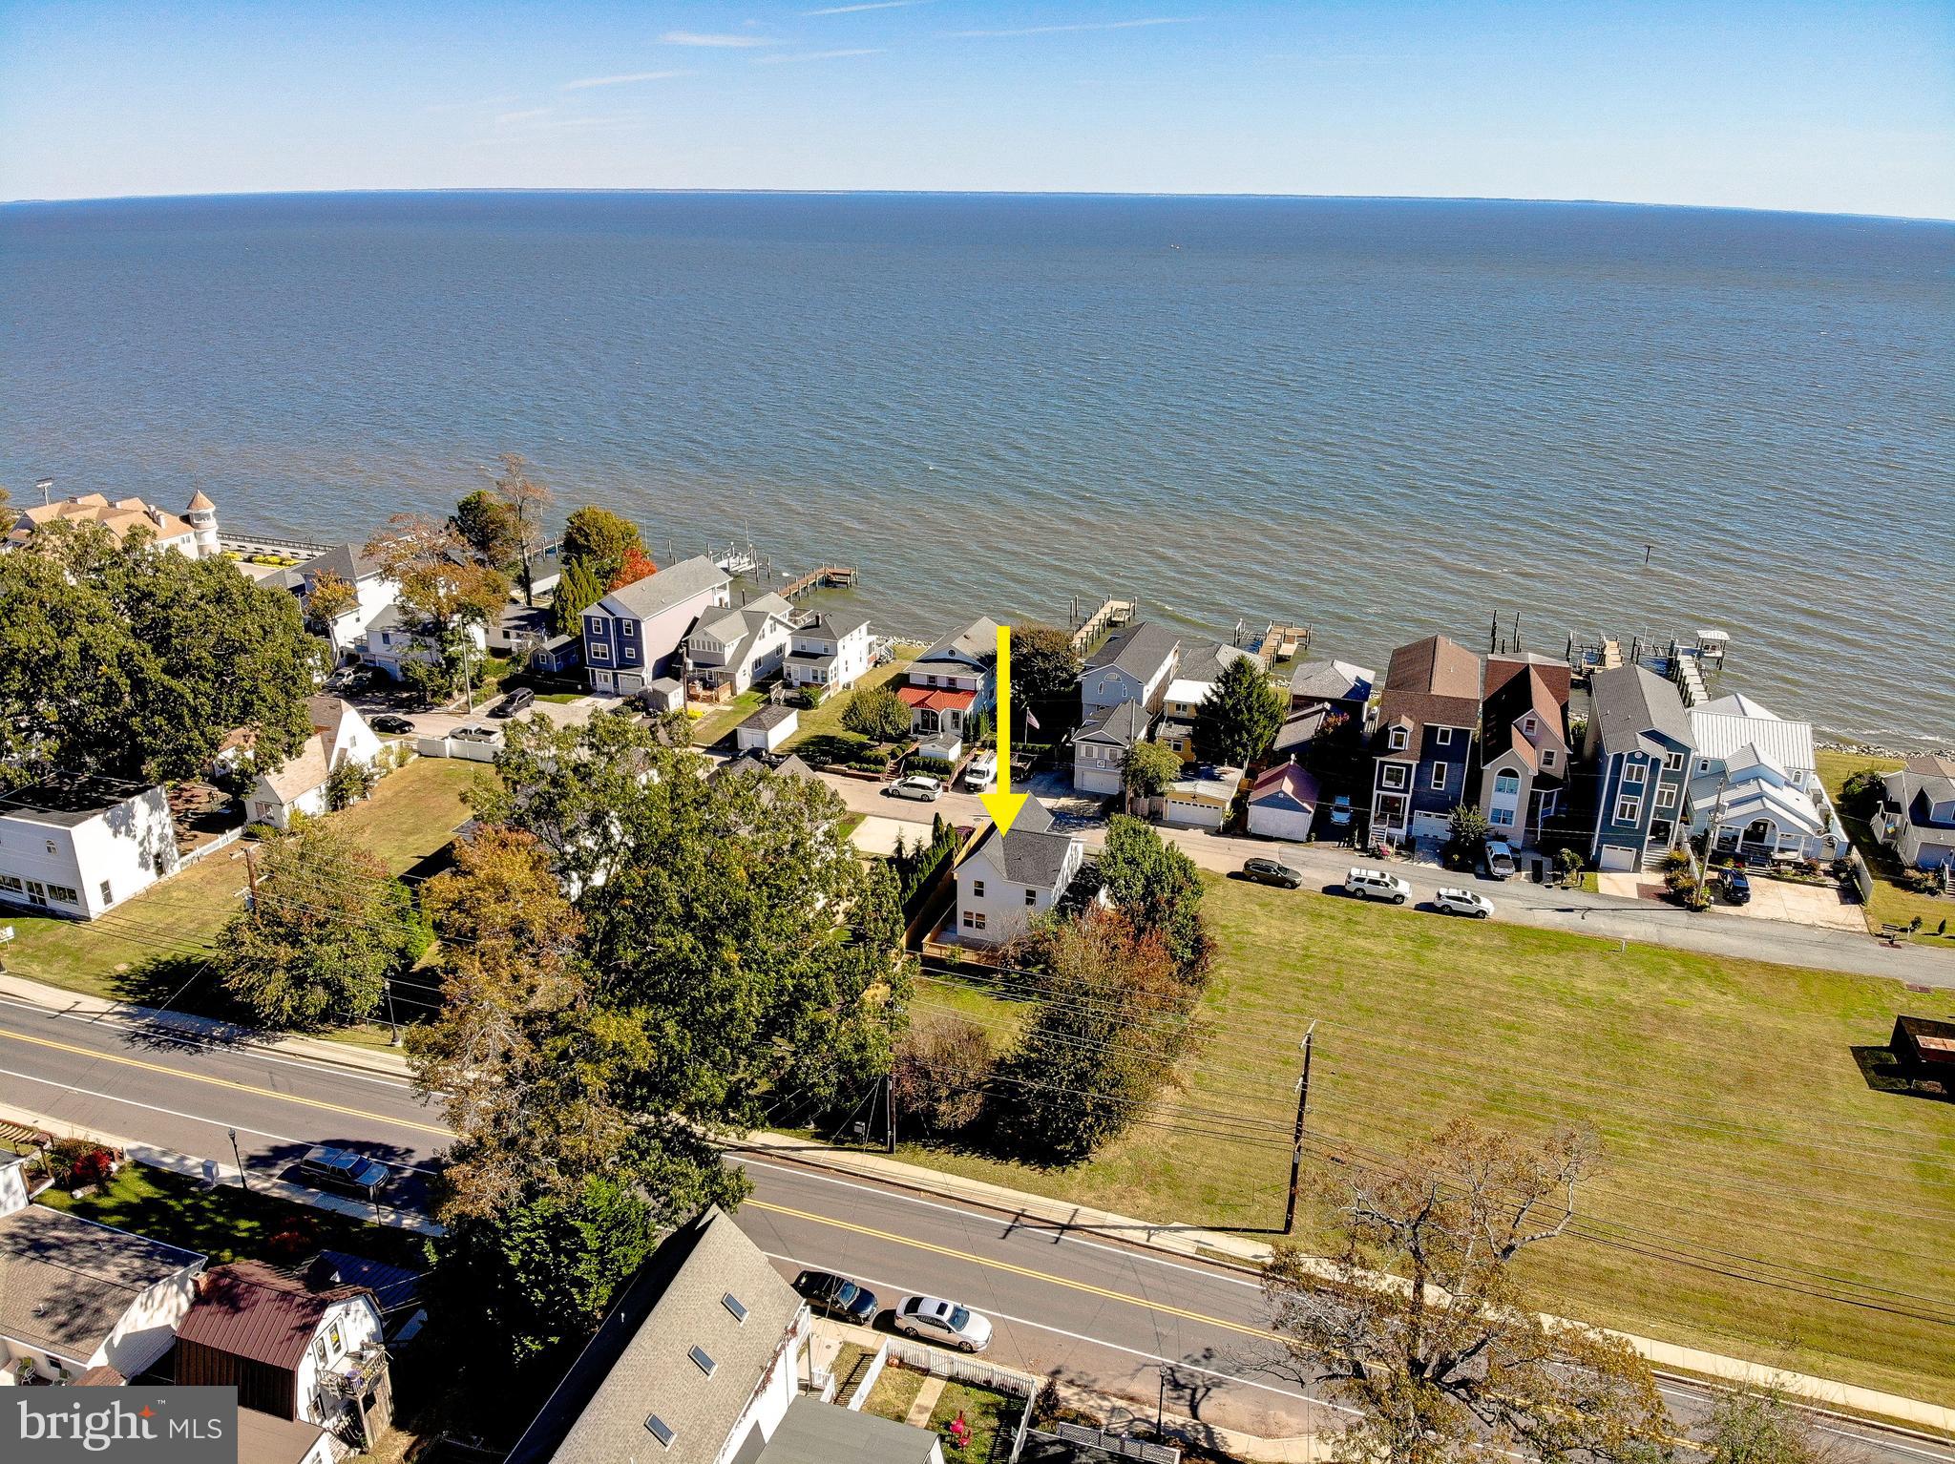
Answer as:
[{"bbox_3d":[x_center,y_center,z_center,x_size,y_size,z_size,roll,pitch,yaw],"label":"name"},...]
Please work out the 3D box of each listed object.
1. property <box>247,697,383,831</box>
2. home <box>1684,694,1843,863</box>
[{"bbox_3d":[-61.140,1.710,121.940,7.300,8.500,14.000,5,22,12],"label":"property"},{"bbox_3d":[69.400,3.800,121.260,11.420,8.100,19.370,8,23,18],"label":"home"}]

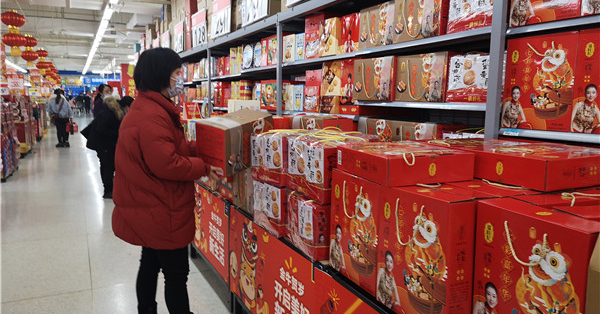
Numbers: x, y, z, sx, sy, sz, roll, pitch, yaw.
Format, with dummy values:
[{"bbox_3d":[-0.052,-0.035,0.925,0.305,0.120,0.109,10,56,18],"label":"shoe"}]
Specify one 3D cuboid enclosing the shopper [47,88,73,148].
[{"bbox_3d":[-6.909,-1.111,13.500,0.620,1.670,0.420,-5,8,-37],"label":"shopper"}]

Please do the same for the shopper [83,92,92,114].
[{"bbox_3d":[-15.892,-4.001,35.000,0.520,1.660,0.360,-3,7,-26],"label":"shopper"}]

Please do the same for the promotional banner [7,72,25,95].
[{"bbox_3d":[-6.687,-1.728,11.000,0.430,0.530,0.030,-3,7,-26],"label":"promotional banner"}]

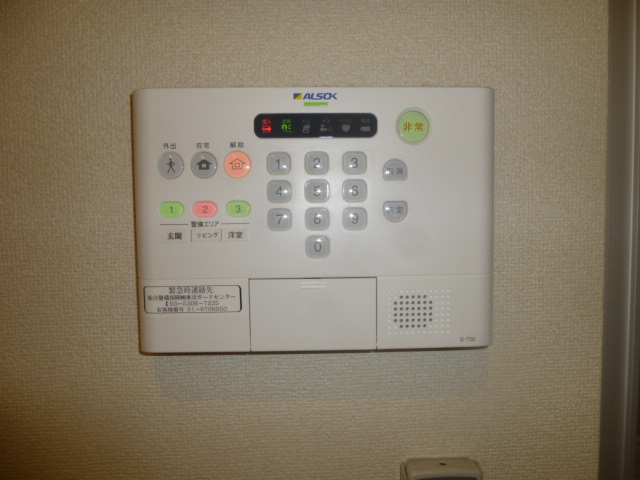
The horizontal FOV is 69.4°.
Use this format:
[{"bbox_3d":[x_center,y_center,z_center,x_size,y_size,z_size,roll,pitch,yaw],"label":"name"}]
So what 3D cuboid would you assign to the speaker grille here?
[{"bbox_3d":[0.055,0.040,0.262,0.036,0.026,0.005,-1,3,-2],"label":"speaker grille"}]

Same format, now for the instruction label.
[{"bbox_3d":[-0.070,0.033,0.256,0.054,0.016,0.002,-1,3,-2],"label":"instruction label"}]

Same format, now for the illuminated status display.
[{"bbox_3d":[-0.002,-0.062,0.255,0.067,0.013,0.005,-1,3,-2],"label":"illuminated status display"}]

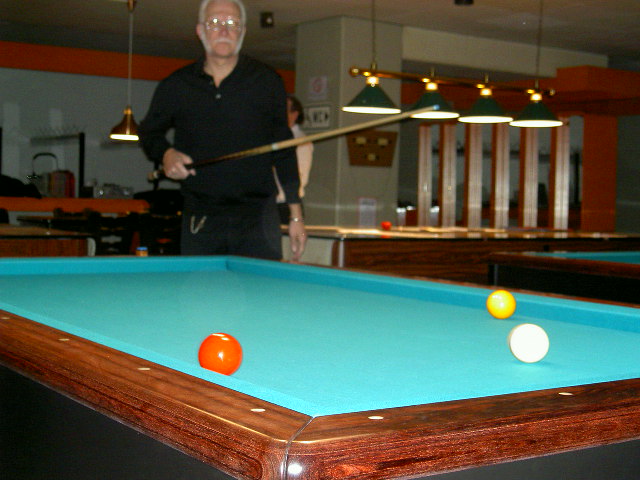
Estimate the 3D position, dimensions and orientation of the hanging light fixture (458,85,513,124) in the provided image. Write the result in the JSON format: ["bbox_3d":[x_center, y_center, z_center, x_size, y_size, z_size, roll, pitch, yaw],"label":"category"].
[{"bbox_3d":[1.060,-0.869,6.480,0.340,0.209,0.340,1,2,0],"label":"hanging light fixture"}]

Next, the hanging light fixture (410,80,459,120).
[{"bbox_3d":[0.691,-0.864,6.237,0.340,0.201,0.340,1,2,0],"label":"hanging light fixture"}]

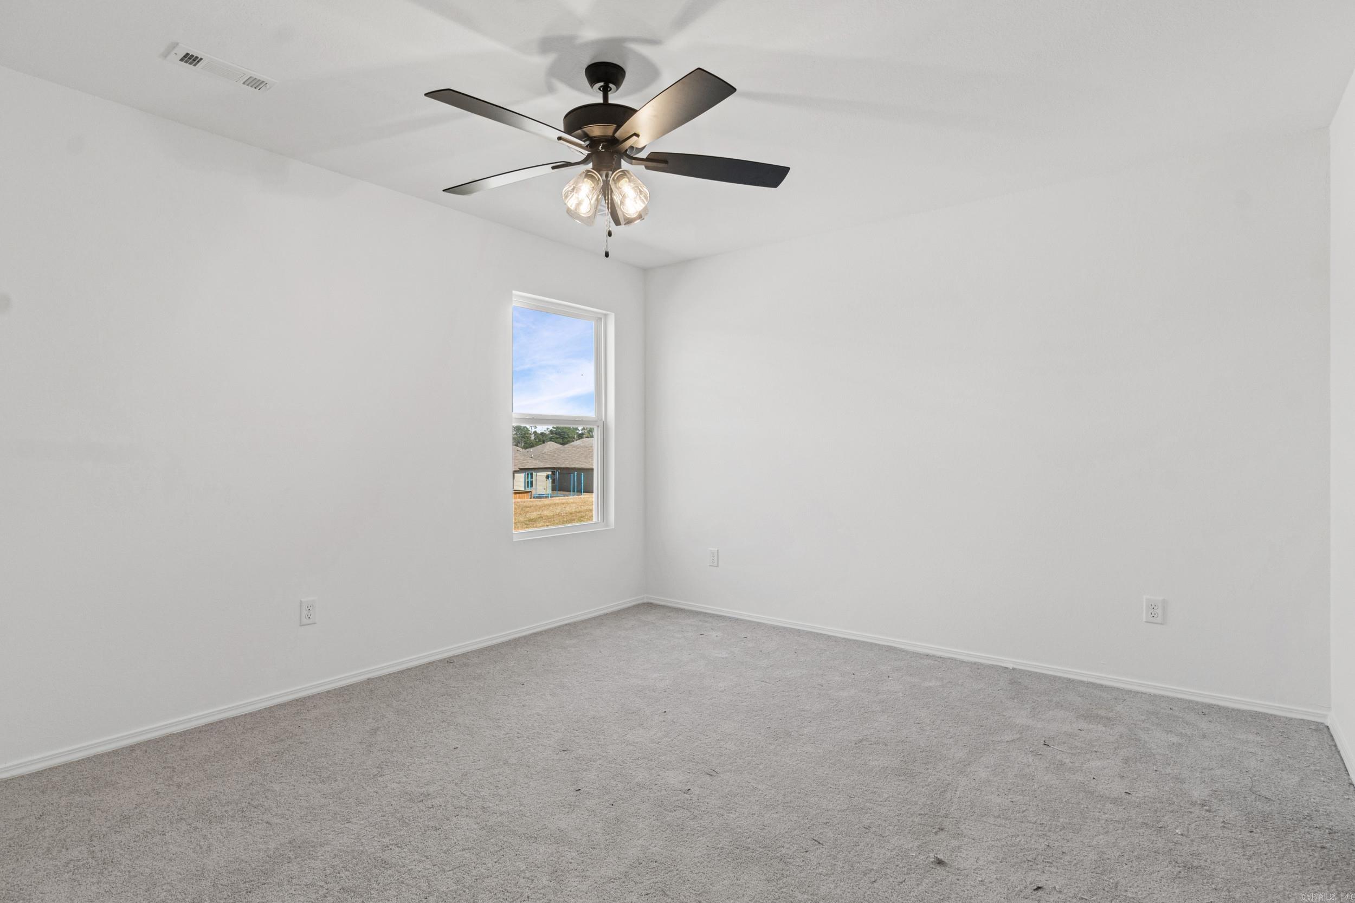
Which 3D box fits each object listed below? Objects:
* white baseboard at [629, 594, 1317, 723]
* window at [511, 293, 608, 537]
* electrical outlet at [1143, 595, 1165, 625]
[{"bbox_3d":[1.202,1.079,3.859,3.642,0.057,0.015,0,0,38],"label":"white baseboard"},{"bbox_3d":[-0.777,-0.211,4.418,0.080,1.490,0.875,0,0,38],"label":"window"},{"bbox_3d":[2.184,0.730,3.102,0.077,0.120,0.010,0,0,38],"label":"electrical outlet"}]

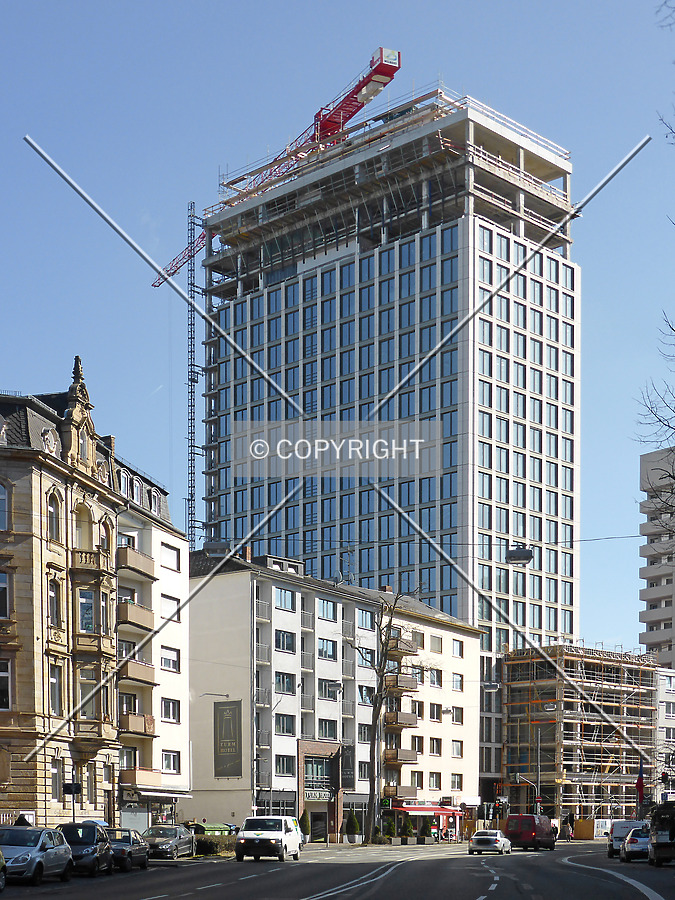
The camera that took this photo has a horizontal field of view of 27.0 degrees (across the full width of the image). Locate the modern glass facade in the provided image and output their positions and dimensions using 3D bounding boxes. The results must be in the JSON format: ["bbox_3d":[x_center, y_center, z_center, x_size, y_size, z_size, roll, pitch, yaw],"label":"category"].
[{"bbox_3d":[5.528,4.882,161.176,40.700,76.000,19.200,-14,-20,43],"label":"modern glass facade"}]

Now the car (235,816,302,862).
[{"bbox_3d":[-2.866,16.678,60.228,1.920,1.930,4.880,-2,-15,7],"label":"car"}]

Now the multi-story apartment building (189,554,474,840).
[{"bbox_3d":[-1.452,20.793,111.818,11.500,20.000,36.000,-9,-17,29],"label":"multi-story apartment building"}]

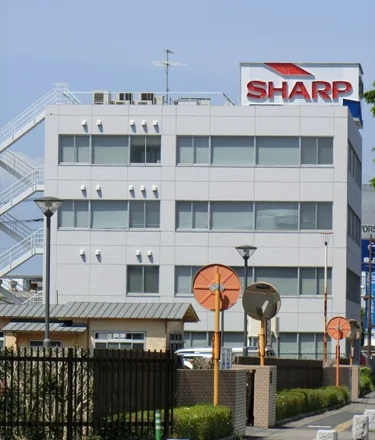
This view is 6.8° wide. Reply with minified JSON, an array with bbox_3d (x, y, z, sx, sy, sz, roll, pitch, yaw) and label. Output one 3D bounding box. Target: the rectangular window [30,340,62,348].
[{"bbox_3d":[-4.703,4.378,106.000,1.080,0.650,0.120,0,-3,5],"label":"rectangular window"}]

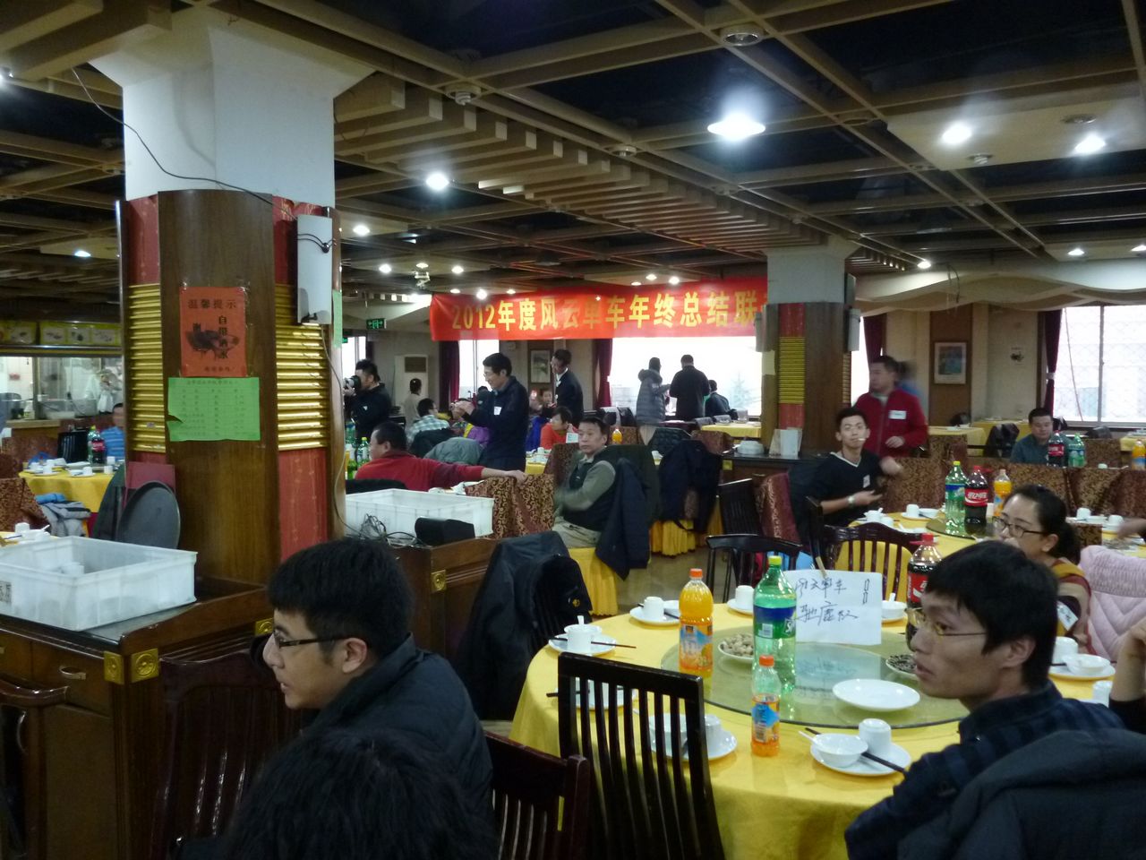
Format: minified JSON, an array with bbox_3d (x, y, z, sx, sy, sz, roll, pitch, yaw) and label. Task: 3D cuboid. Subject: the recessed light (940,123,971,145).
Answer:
[{"bbox_3d":[1.815,-1.404,4.397,0.140,0.080,0.140,0,4,0],"label":"recessed light"}]

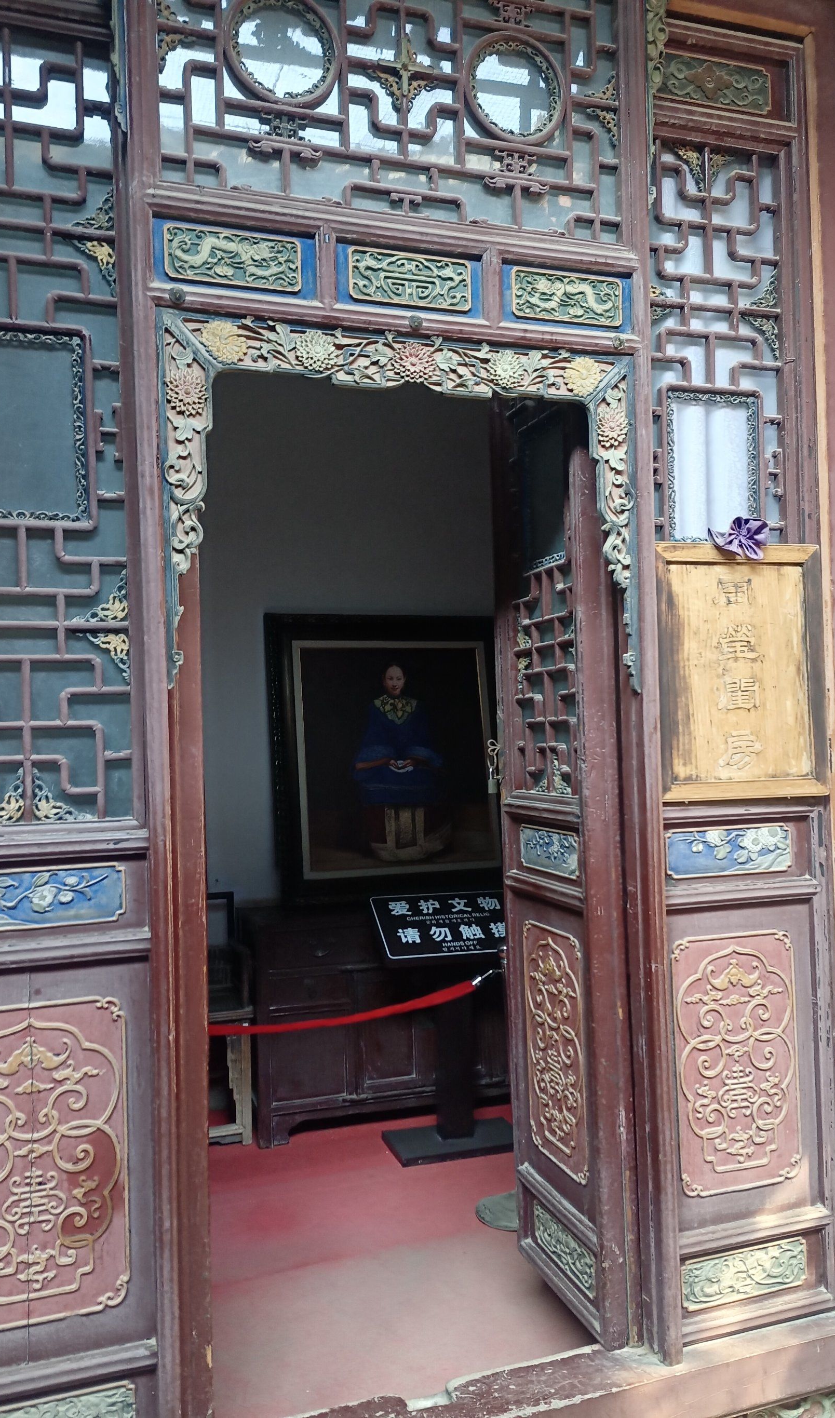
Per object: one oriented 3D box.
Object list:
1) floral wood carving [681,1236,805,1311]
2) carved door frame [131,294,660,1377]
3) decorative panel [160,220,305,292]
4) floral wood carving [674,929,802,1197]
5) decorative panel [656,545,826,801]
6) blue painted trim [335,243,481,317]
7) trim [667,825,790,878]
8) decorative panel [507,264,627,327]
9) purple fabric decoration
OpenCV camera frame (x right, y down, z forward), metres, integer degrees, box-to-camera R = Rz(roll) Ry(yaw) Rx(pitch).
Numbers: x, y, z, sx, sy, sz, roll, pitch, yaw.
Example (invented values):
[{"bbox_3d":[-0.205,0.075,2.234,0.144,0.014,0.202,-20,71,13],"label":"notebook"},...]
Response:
[{"bbox_3d":[0.718,1.240,2.341,0.317,0.106,0.031,-1,-2,-18],"label":"floral wood carving"},{"bbox_3d":[0.003,0.294,2.161,1.062,2.187,0.133,-1,-2,-18],"label":"carved door frame"},{"bbox_3d":[-0.372,-0.906,2.154,0.275,0.104,0.030,-1,-1,-19],"label":"decorative panel"},{"bbox_3d":[0.759,0.836,2.537,0.334,0.596,0.030,-1,-1,-19],"label":"floral wood carving"},{"bbox_3d":[0.721,-0.082,2.355,0.415,0.556,0.041,-1,-2,-18],"label":"decorative panel"},{"bbox_3d":[-0.015,-0.905,2.268,0.329,0.130,0.040,-1,-1,-19],"label":"blue painted trim"},{"bbox_3d":[0.741,0.337,2.541,0.349,0.109,0.030,-1,-1,-19],"label":"trim"},{"bbox_3d":[0.336,-0.923,2.402,0.270,0.106,0.030,-1,-1,-19],"label":"decorative panel"},{"bbox_3d":[0.707,-0.372,2.336,0.142,0.090,0.061,-1,-2,-18],"label":"purple fabric decoration"}]

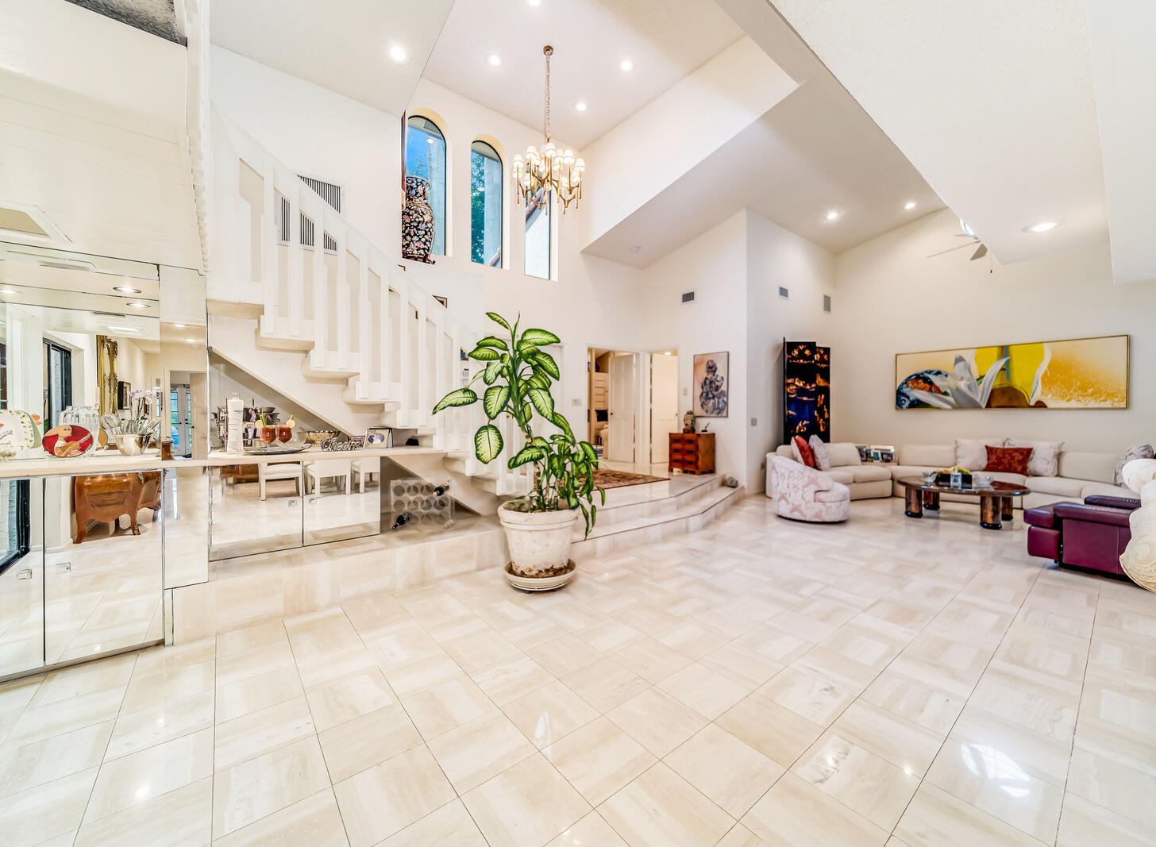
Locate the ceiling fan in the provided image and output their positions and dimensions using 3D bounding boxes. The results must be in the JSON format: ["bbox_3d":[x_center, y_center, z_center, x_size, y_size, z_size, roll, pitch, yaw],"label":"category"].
[{"bbox_3d":[5.360,-2.480,5.530,1.320,0.600,1.320,0,0,-38],"label":"ceiling fan"}]

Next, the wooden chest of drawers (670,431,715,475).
[{"bbox_3d":[1.977,0.496,7.344,0.450,0.670,0.640,0,0,-38],"label":"wooden chest of drawers"}]

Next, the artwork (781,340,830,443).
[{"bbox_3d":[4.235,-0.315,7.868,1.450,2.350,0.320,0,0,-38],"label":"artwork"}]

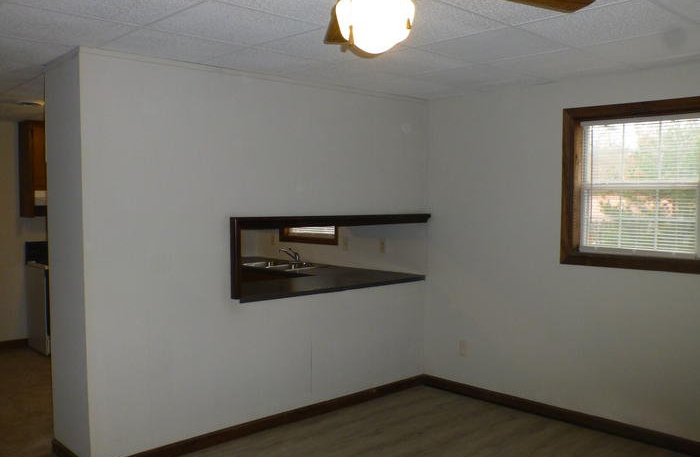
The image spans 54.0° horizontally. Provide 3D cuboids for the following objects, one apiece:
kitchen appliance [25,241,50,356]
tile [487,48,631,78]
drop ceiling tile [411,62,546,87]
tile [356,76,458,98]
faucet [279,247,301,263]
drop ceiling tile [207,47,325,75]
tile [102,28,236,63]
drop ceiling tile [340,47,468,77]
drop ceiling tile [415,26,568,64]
[{"bbox_3d":[-2.901,0.689,7.245,0.760,1.090,0.650,-3,4,-43],"label":"kitchen appliance"},{"bbox_3d":[1.211,-0.981,4.033,0.610,0.018,0.610,-2,3,-44],"label":"tile"},{"bbox_3d":[0.805,-1.016,4.552,0.622,0.020,0.622,-3,4,-43],"label":"drop ceiling tile"},{"bbox_3d":[0.389,-1.039,5.003,0.622,0.020,0.622,-3,4,-43],"label":"tile"},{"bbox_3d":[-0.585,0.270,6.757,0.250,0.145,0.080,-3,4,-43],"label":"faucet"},{"bbox_3d":[-0.495,-0.976,4.036,0.610,0.018,0.560,-2,3,-44],"label":"drop ceiling tile"},{"bbox_3d":[-0.979,-0.985,3.721,0.622,0.020,0.622,-3,4,-43],"label":"tile"},{"bbox_3d":[0.351,-0.979,4.041,0.610,0.018,0.610,-2,3,-44],"label":"drop ceiling tile"},{"bbox_3d":[0.765,-0.963,3.608,0.610,0.018,0.610,-2,3,-44],"label":"drop ceiling tile"}]

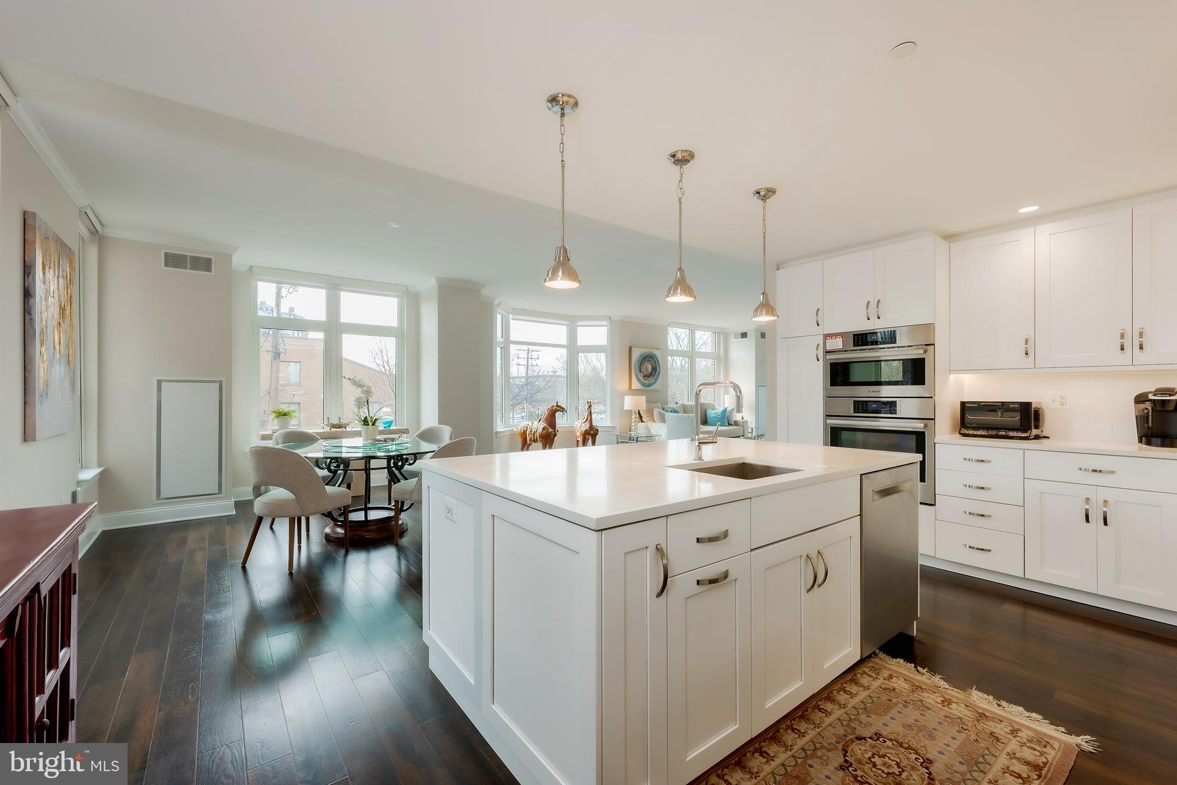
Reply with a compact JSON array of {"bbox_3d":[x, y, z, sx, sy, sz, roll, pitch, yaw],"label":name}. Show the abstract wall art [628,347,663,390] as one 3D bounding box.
[{"bbox_3d":[1.165,-0.469,9.170,0.850,0.860,0.060,0,0,-36],"label":"abstract wall art"}]

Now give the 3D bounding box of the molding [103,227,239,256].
[{"bbox_3d":[-3.931,-1.422,4.338,0.975,0.080,0.065,0,0,-36],"label":"molding"}]

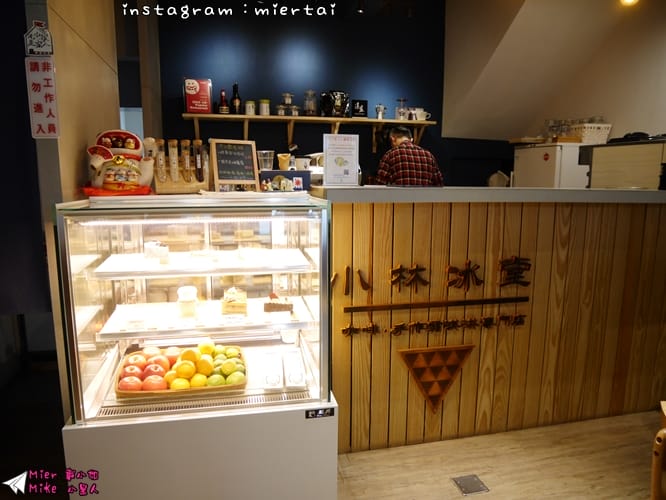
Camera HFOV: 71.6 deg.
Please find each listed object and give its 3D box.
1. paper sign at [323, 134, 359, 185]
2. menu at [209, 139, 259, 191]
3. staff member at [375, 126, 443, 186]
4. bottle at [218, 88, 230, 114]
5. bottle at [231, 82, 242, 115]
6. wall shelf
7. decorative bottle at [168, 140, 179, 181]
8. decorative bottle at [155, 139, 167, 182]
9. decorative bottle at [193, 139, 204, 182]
[{"bbox_3d":[0.035,-0.380,1.960,0.151,0.215,0.040,-1,10,-10],"label":"paper sign"},{"bbox_3d":[-0.414,-0.355,1.950,0.185,0.220,0.110,-3,10,-21],"label":"menu"},{"bbox_3d":[0.562,-0.111,3.491,0.500,1.620,0.420,-2,10,-14],"label":"staff member"},{"bbox_3d":[-0.875,-1.180,3.718,0.083,0.205,0.083,-2,10,-12],"label":"bottle"},{"bbox_3d":[-0.785,-1.210,3.732,0.080,0.260,0.080,-2,10,-12],"label":"bottle"},{"bbox_3d":[-0.151,-0.970,3.919,2.104,0.270,0.220,-2,10,-12],"label":"wall shelf"},{"bbox_3d":[-0.649,-0.365,1.885,0.036,0.174,0.036,-2,10,-14],"label":"decorative bottle"},{"bbox_3d":[-0.694,-0.360,1.870,0.036,0.174,0.036,-2,10,-14],"label":"decorative bottle"},{"bbox_3d":[-0.554,-0.369,1.920,0.036,0.174,0.036,-2,10,-14],"label":"decorative bottle"}]

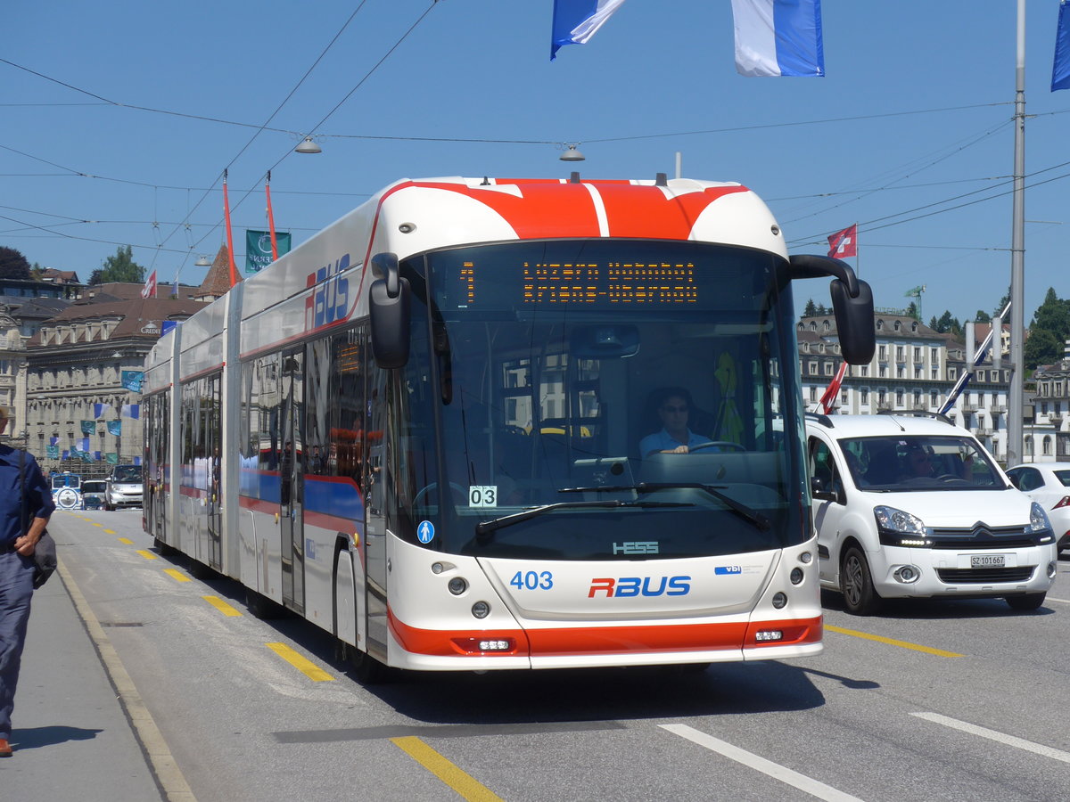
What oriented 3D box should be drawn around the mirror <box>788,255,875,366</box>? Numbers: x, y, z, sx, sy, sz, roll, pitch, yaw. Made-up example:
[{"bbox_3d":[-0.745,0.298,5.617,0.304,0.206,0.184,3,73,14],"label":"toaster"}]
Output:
[{"bbox_3d":[1.700,-0.515,14.130,0.370,0.620,0.460,-1,-1,-12],"label":"mirror"}]

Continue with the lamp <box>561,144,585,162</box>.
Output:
[{"bbox_3d":[0.790,-5.200,52.000,0.550,0.360,0.550,0,-1,0],"label":"lamp"}]

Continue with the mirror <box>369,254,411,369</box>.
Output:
[{"bbox_3d":[-0.795,-0.495,13.600,0.290,0.620,0.450,-1,-1,-12],"label":"mirror"}]

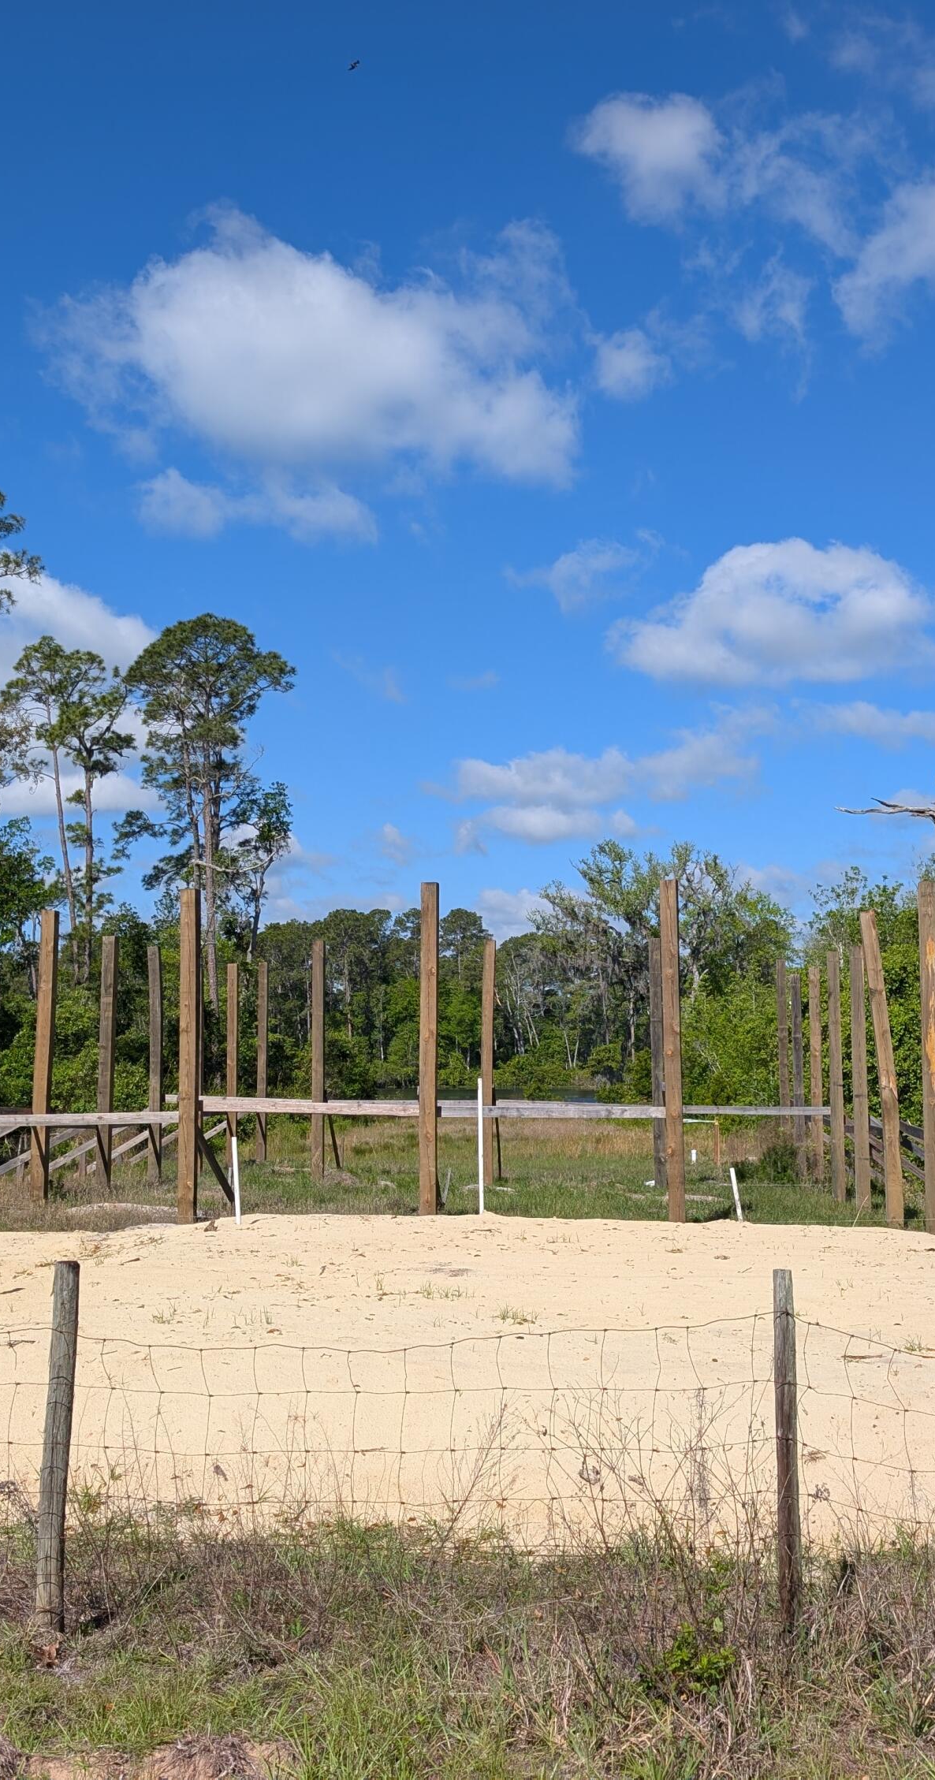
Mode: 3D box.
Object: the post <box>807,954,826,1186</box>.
[{"bbox_3d":[6.411,3.443,30.025,0.187,4.013,0.187,-1,-6,5],"label":"post"}]

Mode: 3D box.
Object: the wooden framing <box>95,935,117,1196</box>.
[{"bbox_3d":[-4.793,2.268,21.571,0.145,3.428,0.145,-1,-6,5],"label":"wooden framing"}]

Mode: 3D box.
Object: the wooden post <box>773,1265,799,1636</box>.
[{"bbox_3d":[0.978,1.723,5.036,0.062,1.102,0.062,0,-6,0],"label":"wooden post"}]

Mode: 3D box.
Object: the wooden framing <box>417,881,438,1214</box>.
[{"bbox_3d":[-0.401,1.641,16.472,0.145,3.449,0.145,-1,-6,5],"label":"wooden framing"}]

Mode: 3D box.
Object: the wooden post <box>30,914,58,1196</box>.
[{"bbox_3d":[-5.856,2.298,22.791,0.187,4.021,0.187,0,-6,6],"label":"wooden post"}]

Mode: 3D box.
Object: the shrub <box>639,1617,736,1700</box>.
[{"bbox_3d":[0.625,2.182,4.661,0.270,0.222,0.260,0,-6,0],"label":"shrub"}]

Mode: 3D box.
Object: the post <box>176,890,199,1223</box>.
[{"bbox_3d":[-3.348,1.990,19.724,0.187,3.998,0.187,-1,-6,5],"label":"post"}]

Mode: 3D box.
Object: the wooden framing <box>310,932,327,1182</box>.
[{"bbox_3d":[-2.542,2.903,28.092,0.187,4.074,0.187,-1,-6,5],"label":"wooden framing"}]

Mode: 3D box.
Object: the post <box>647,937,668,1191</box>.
[{"bbox_3d":[2.721,2.473,23.379,0.145,3.585,0.145,-1,-6,5],"label":"post"}]

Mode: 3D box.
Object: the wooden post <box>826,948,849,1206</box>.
[{"bbox_3d":[6.127,3.112,27.238,0.187,4.144,0.187,-1,-6,5],"label":"wooden post"}]

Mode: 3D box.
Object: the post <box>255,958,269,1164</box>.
[{"bbox_3d":[-3.865,3.228,30.791,0.145,3.826,0.145,-1,-6,5],"label":"post"}]

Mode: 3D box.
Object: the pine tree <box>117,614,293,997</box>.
[{"bbox_3d":[-10.571,-0.725,66.387,6.708,20.496,6.700,1,-6,-9],"label":"pine tree"}]

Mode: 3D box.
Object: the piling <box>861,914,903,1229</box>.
[{"bbox_3d":[5.481,2.377,21.672,0.187,4.167,0.187,-4,-6,5],"label":"piling"}]

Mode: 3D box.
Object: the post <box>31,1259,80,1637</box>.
[{"bbox_3d":[-1.252,1.712,5.037,0.077,1.125,0.077,1,-6,0],"label":"post"}]

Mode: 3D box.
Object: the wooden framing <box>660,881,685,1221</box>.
[{"bbox_3d":[2.406,1.880,19.179,0.187,3.997,0.187,-1,-6,5],"label":"wooden framing"}]

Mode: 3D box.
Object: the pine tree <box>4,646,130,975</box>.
[{"bbox_3d":[-18.437,-1.094,79.122,6.000,22.491,5.500,0,-6,0],"label":"pine tree"}]

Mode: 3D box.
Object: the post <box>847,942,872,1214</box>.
[{"bbox_3d":[5.853,2.805,24.449,0.187,3.965,0.187,-1,-6,5],"label":"post"}]

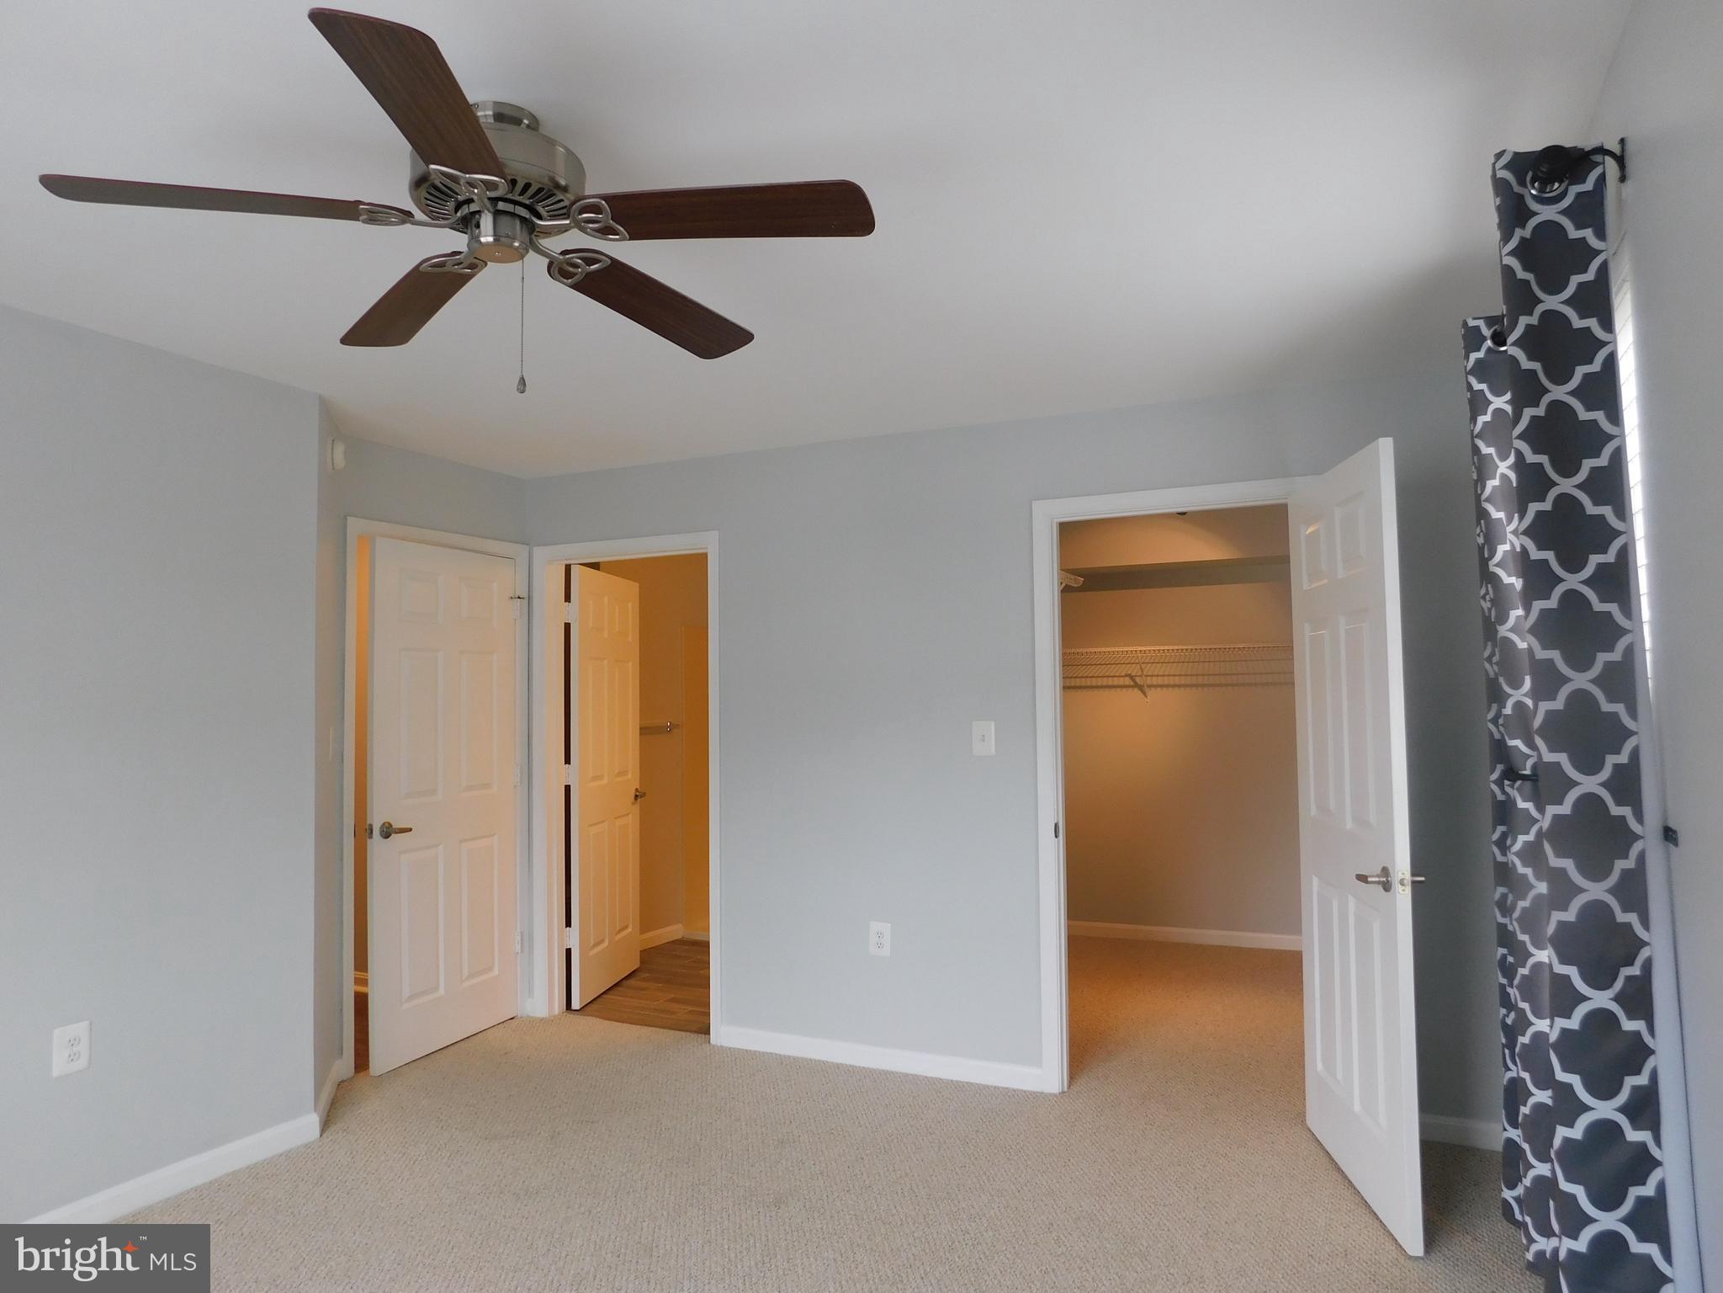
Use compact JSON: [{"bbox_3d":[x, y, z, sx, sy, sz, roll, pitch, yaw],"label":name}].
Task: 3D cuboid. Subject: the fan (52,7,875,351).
[{"bbox_3d":[-0.599,-0.796,2.024,1.269,0.252,1.245,-2,-3,26],"label":"fan"}]

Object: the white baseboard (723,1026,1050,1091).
[{"bbox_3d":[0.031,1.553,4.323,1.343,0.080,0.015,-2,-3,26],"label":"white baseboard"}]

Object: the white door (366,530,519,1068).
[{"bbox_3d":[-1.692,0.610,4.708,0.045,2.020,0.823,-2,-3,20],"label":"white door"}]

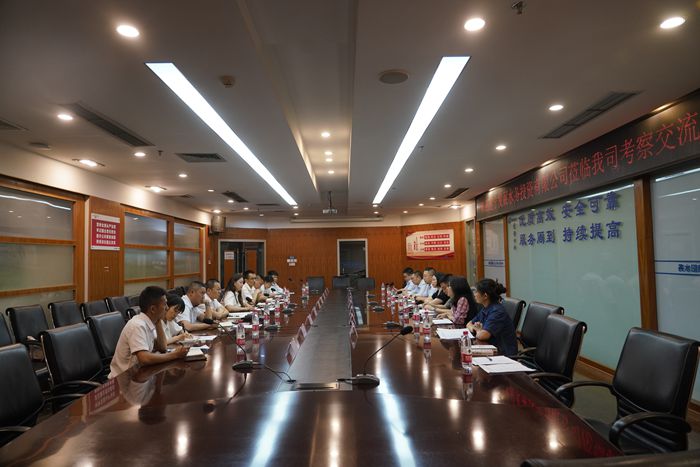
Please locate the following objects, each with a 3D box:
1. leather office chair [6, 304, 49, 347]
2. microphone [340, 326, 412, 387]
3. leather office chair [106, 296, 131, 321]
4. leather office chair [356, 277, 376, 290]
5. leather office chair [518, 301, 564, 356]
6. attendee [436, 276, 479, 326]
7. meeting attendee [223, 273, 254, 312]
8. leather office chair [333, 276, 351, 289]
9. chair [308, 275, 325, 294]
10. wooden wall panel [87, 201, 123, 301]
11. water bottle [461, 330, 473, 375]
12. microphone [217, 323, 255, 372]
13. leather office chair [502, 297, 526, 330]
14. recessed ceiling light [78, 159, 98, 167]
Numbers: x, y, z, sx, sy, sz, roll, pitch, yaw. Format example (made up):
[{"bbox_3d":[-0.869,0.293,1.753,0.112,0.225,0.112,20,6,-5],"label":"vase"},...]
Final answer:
[{"bbox_3d":[-3.100,1.263,4.813,0.660,1.010,0.610,-1,-3,1],"label":"leather office chair"},{"bbox_3d":[0.190,0.682,2.598,0.335,0.316,0.145,-1,-3,0],"label":"microphone"},{"bbox_3d":[-3.007,1.389,6.604,0.640,0.960,0.600,-1,-3,0],"label":"leather office chair"},{"bbox_3d":[0.410,1.514,10.687,0.600,1.000,0.640,-1,-3,-1],"label":"leather office chair"},{"bbox_3d":[1.466,1.121,3.957,0.660,1.010,0.610,-1,-3,-10],"label":"leather office chair"},{"bbox_3d":[1.215,1.093,5.084,0.640,1.230,0.500,-1,-3,0],"label":"attendee"},{"bbox_3d":[-1.504,1.166,6.133,0.680,1.280,0.500,-1,-3,2],"label":"meeting attendee"},{"bbox_3d":[-0.220,1.629,12.130,0.600,0.960,0.640,-1,-3,0],"label":"leather office chair"},{"bbox_3d":[-0.870,1.641,12.127,0.600,0.960,0.640,-1,-3,0],"label":"chair"},{"bbox_3d":[-3.591,0.702,6.872,0.060,2.375,1.000,-1,-3,-1],"label":"wooden wall panel"},{"bbox_3d":[0.725,0.732,2.913,0.065,0.231,0.065,-1,-3,0],"label":"water bottle"},{"bbox_3d":[-0.799,0.715,3.029,0.360,0.305,0.130,-1,-3,5],"label":"microphone"},{"bbox_3d":[1.607,1.225,5.169,0.640,0.960,0.600,-1,-3,0],"label":"leather office chair"},{"bbox_3d":[-3.340,-0.874,5.949,0.200,0.060,0.200,-1,-3,-1],"label":"recessed ceiling light"}]

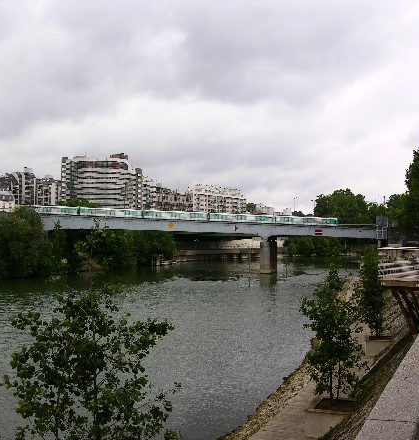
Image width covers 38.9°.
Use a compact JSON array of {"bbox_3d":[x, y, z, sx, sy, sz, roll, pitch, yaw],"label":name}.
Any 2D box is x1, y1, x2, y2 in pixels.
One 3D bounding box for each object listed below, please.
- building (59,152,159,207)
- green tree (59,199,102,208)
[{"bbox_3d":[-55.827,-13.931,324.783,47.000,45.000,20.000,0,-2,-8],"label":"building"},{"bbox_3d":[-43.500,1.251,200.102,14.500,17.000,13.500,0,-2,0],"label":"green tree"}]

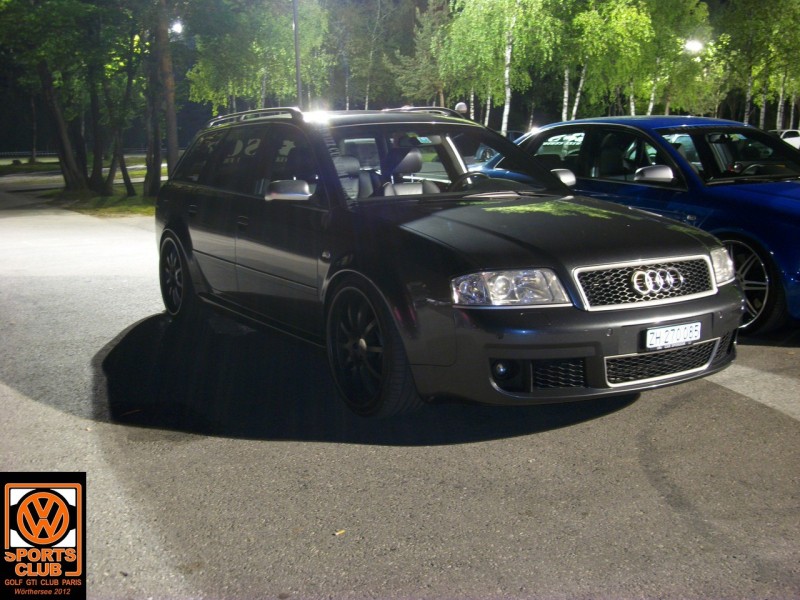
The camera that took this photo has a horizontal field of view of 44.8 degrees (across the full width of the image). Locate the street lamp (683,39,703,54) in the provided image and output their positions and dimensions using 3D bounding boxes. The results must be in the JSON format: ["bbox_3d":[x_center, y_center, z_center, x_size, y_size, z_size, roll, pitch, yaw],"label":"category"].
[{"bbox_3d":[9.072,-7.835,30.000,0.550,0.450,0.500,2,10,16],"label":"street lamp"}]

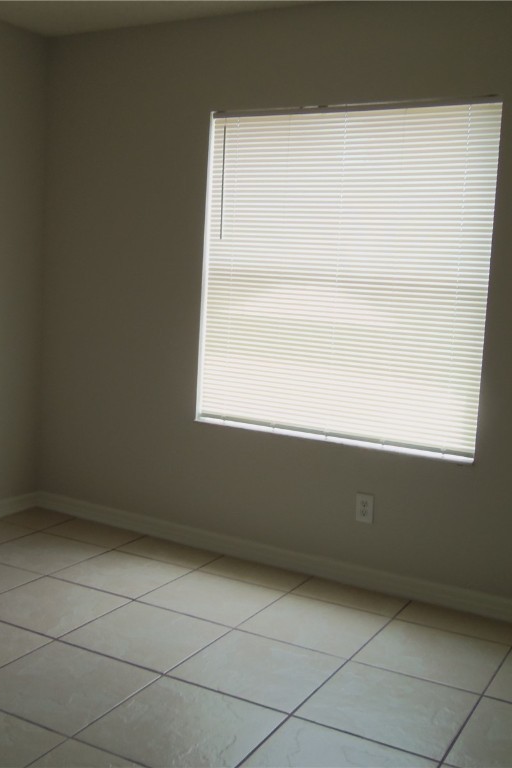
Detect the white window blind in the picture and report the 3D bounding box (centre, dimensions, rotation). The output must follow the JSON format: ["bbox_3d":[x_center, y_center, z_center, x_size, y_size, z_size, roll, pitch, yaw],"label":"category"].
[{"bbox_3d":[0.346,-0.463,3.579,1.312,1.429,0.100,7,7,28],"label":"white window blind"}]

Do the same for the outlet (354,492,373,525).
[{"bbox_3d":[0.465,0.535,3.553,0.074,0.118,0.015,7,7,28],"label":"outlet"}]

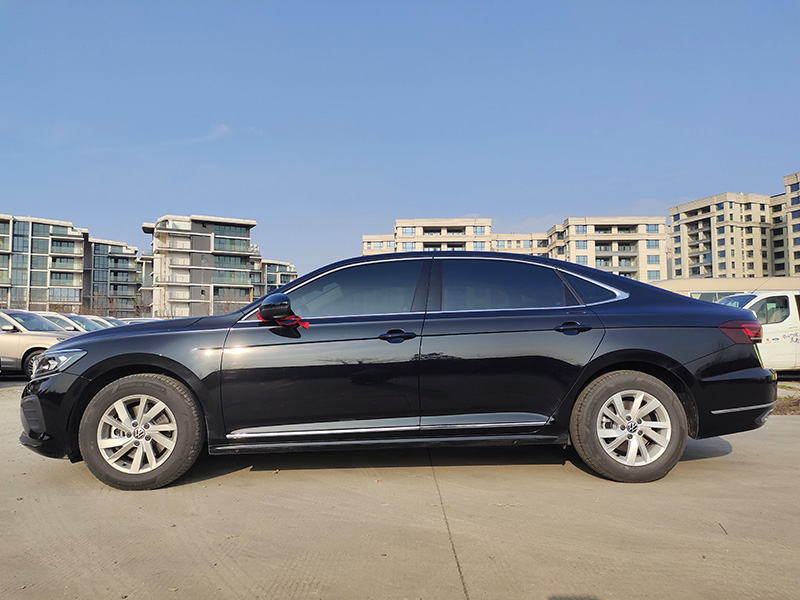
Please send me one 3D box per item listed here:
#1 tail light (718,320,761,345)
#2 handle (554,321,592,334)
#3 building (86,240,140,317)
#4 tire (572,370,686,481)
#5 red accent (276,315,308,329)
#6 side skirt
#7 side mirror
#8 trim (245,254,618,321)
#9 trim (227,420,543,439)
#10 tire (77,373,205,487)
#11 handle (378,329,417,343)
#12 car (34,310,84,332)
[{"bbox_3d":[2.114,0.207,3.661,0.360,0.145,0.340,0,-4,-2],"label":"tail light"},{"bbox_3d":[1.023,0.163,3.412,0.215,0.075,0.055,0,-4,-2],"label":"handle"},{"bbox_3d":[-69.095,-1.784,137.684,11.500,23.000,12.000,1,-4,-22],"label":"building"},{"bbox_3d":[1.376,0.757,3.504,0.660,0.655,0.220,0,-4,-2],"label":"tire"},{"bbox_3d":[-0.608,0.120,3.290,0.180,0.080,0.120,0,-4,-2],"label":"red accent"},{"bbox_3d":[-0.055,0.840,3.368,2.080,0.085,0.110,0,-4,-2],"label":"side skirt"},{"bbox_3d":[-0.708,0.055,3.280,0.180,0.175,0.230,0,-4,-2],"label":"side mirror"},{"bbox_3d":[0.236,-0.077,3.559,2.350,0.450,0.240,0,-4,-2],"label":"trim"},{"bbox_3d":[-0.060,0.747,3.324,1.860,0.075,0.035,0,-4,-2],"label":"trim"},{"bbox_3d":[-1.492,0.761,3.382,0.660,0.655,0.220,0,-4,-2],"label":"tire"},{"bbox_3d":[-0.015,0.206,3.360,0.215,0.075,0.055,0,-4,-2],"label":"handle"},{"bbox_3d":[-8.900,1.083,15.195,4.650,1.580,1.850,0,-4,-2],"label":"car"}]

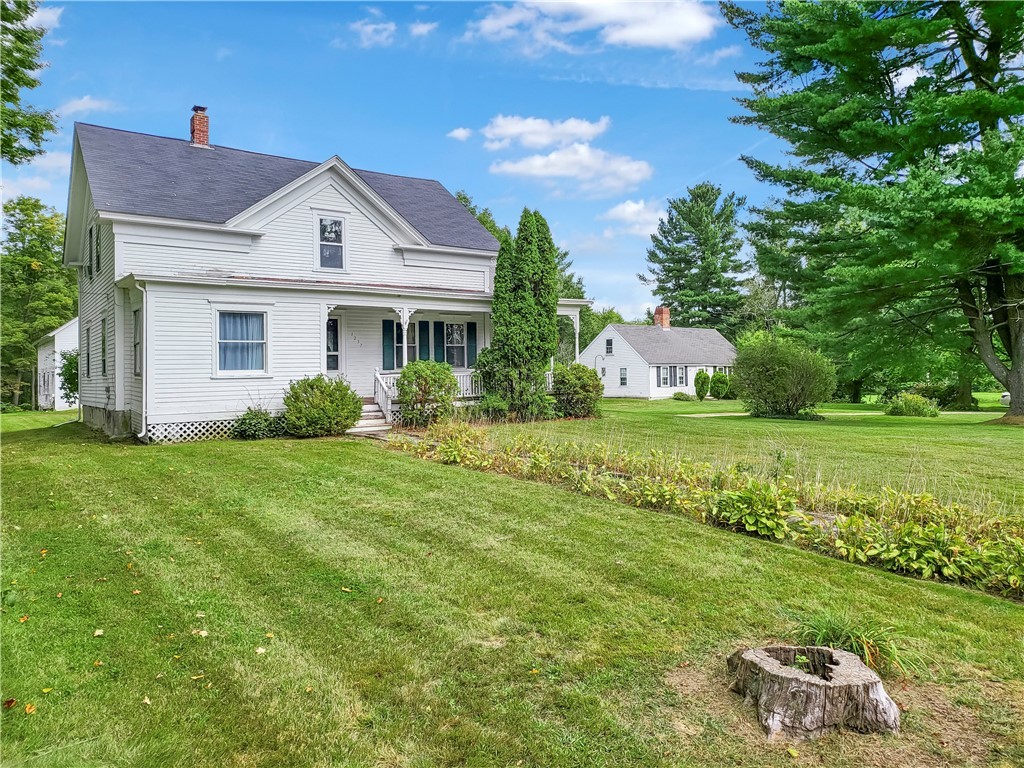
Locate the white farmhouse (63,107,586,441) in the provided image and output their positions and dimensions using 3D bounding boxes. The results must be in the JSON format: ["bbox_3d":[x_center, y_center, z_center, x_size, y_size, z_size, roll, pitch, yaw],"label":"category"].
[{"bbox_3d":[-5.724,-3.571,22.367,13.398,9.339,10.148,-2,1,-37],"label":"white farmhouse"}]

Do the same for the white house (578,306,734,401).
[{"bbox_3d":[12.068,-2.571,55.545,13.380,6.810,7.920,-2,1,-39],"label":"white house"}]

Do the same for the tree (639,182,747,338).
[{"bbox_3d":[18.304,-9.789,72.192,11.000,21.299,11.000,-1,1,14],"label":"tree"}]

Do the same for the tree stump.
[{"bbox_3d":[1.370,1.355,3.240,0.680,0.220,0.620,-1,1,23],"label":"tree stump"}]

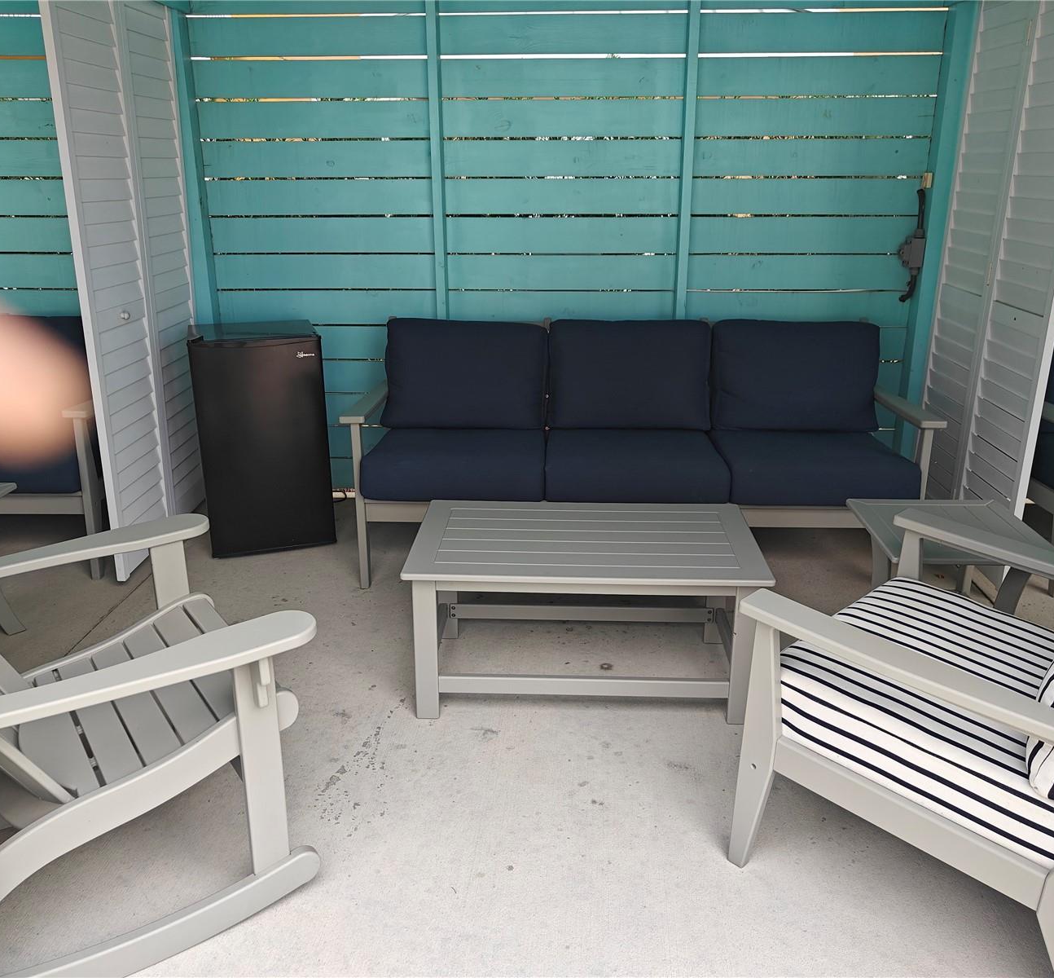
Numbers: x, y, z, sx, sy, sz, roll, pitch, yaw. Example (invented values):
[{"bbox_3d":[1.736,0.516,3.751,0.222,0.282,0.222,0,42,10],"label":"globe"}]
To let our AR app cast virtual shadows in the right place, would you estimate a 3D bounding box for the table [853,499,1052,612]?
[{"bbox_3d":[1.152,0.335,2.551,0.442,0.489,0.447,1,20,2],"label":"table"}]

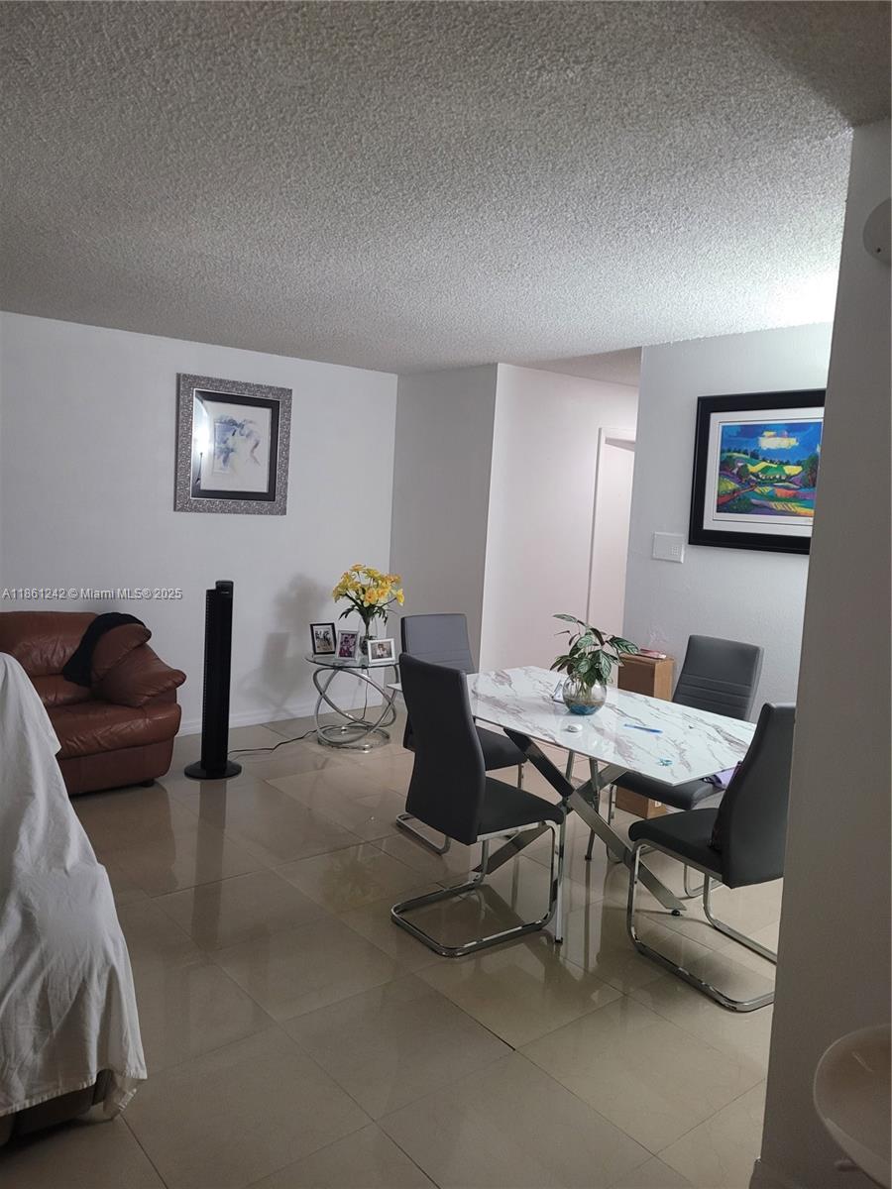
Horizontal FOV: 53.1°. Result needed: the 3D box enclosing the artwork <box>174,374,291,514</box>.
[{"bbox_3d":[-1.344,-0.940,5.723,0.765,0.840,0.050,-3,8,-39],"label":"artwork"}]

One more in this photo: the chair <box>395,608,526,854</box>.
[{"bbox_3d":[0.070,0.630,4.159,0.406,0.998,0.538,-2,8,-35],"label":"chair"}]

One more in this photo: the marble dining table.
[{"bbox_3d":[0.525,0.834,3.551,0.855,0.760,1.485,-3,8,-41],"label":"marble dining table"}]

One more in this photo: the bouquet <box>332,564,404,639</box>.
[{"bbox_3d":[-0.510,0.042,5.854,0.460,0.470,0.410,2,6,-5],"label":"bouquet"}]

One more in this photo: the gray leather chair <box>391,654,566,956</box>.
[{"bbox_3d":[0.126,0.726,3.325,0.538,0.998,0.406,-2,8,-37],"label":"gray leather chair"}]

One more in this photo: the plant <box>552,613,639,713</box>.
[{"bbox_3d":[0.574,0.277,3.467,0.335,0.370,0.310,3,6,5],"label":"plant"}]

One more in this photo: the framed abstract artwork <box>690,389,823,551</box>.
[{"bbox_3d":[1.576,-0.599,4.386,0.040,0.775,0.840,-3,8,-39],"label":"framed abstract artwork"}]

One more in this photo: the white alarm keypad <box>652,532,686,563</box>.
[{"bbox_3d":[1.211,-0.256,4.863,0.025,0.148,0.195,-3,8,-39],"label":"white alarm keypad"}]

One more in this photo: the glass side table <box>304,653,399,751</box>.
[{"bbox_3d":[-0.587,0.663,5.726,0.620,0.530,0.620,2,6,0],"label":"glass side table"}]

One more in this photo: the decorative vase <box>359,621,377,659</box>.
[{"bbox_3d":[-0.490,0.275,5.676,0.120,0.240,0.120,2,6,-5],"label":"decorative vase"}]

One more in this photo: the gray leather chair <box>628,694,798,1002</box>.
[{"bbox_3d":[0.969,0.792,3.073,0.406,0.998,0.538,-2,8,-34],"label":"gray leather chair"}]

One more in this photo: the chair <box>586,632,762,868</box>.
[{"bbox_3d":[1.019,0.708,3.836,0.525,0.990,0.430,-3,8,-39],"label":"chair"}]

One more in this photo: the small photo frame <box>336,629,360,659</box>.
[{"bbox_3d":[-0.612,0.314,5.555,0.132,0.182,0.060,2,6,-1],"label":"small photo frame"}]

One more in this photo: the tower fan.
[{"bbox_3d":[-1.271,0.455,4.916,0.316,1.060,0.316,-2,8,-33],"label":"tower fan"}]

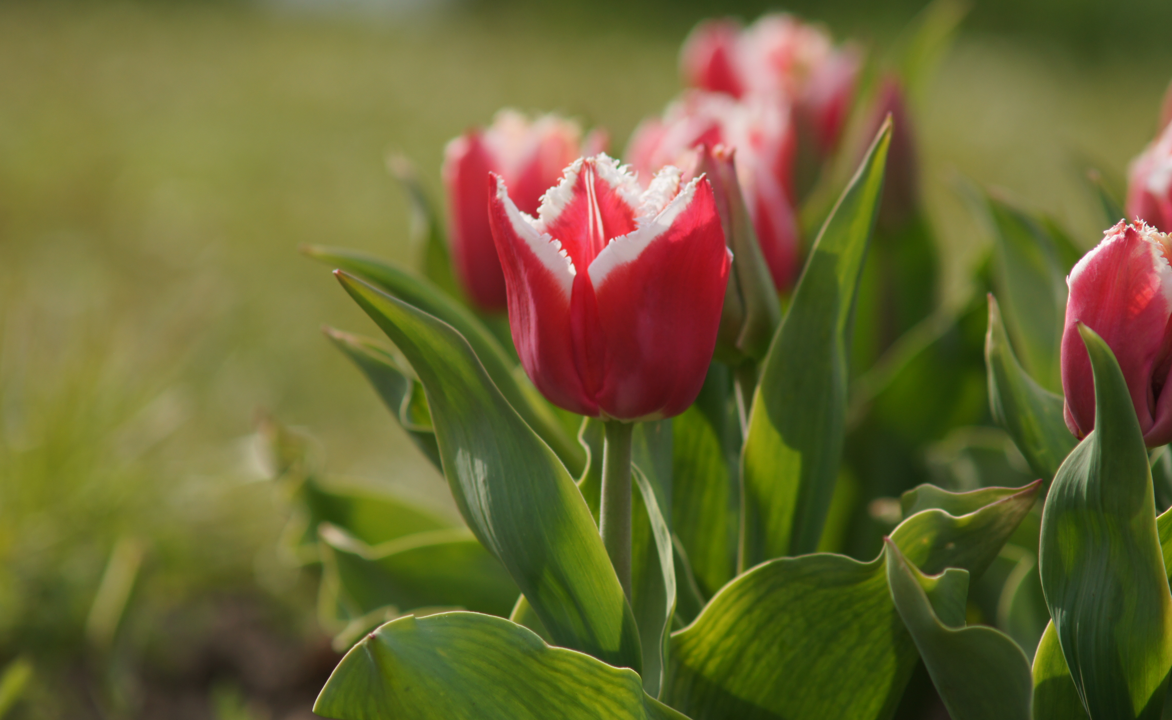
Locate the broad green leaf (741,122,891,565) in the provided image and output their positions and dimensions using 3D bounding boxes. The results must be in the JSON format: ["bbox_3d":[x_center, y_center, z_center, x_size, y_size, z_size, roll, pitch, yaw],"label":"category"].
[{"bbox_3d":[0.055,-0.003,2.460,0.036,0.110,0.022,0,4,0],"label":"broad green leaf"}]

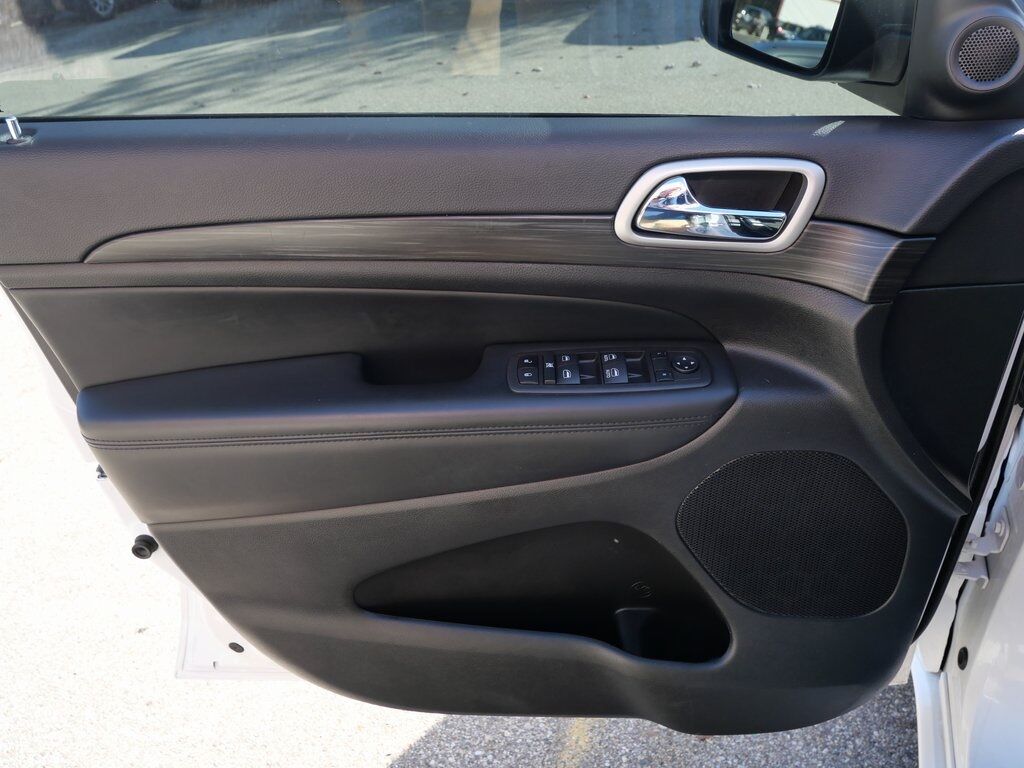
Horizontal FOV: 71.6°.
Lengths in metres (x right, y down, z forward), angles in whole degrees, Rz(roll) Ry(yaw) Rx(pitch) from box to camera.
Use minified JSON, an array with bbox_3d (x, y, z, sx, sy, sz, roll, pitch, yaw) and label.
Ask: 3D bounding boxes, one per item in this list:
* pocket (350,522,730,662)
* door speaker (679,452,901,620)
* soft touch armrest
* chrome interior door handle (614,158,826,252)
[{"bbox_3d":[0.032,0.223,0.778,0.395,0.180,0.080,0,29,1],"label":"pocket"},{"bbox_3d":[0.297,0.159,0.761,0.238,0.222,0.030,0,29,1],"label":"door speaker"},{"bbox_3d":[-0.097,0.053,0.715,0.590,0.160,0.110,0,29,1],"label":"soft touch armrest"},{"bbox_3d":[0.174,-0.151,0.602,0.174,0.078,0.035,0,29,1],"label":"chrome interior door handle"}]

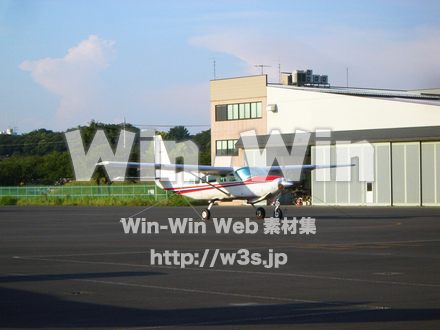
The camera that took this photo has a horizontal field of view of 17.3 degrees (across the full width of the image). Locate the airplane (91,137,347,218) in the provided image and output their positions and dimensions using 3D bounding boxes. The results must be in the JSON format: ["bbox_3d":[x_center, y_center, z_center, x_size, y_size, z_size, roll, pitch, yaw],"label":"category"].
[{"bbox_3d":[-0.041,0.549,72.683,15.860,4.520,11.600,0,-1,-36],"label":"airplane"}]

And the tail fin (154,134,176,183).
[{"bbox_3d":[-2.898,-0.330,76.594,0.280,2.570,1.950,0,-1,-36],"label":"tail fin"}]

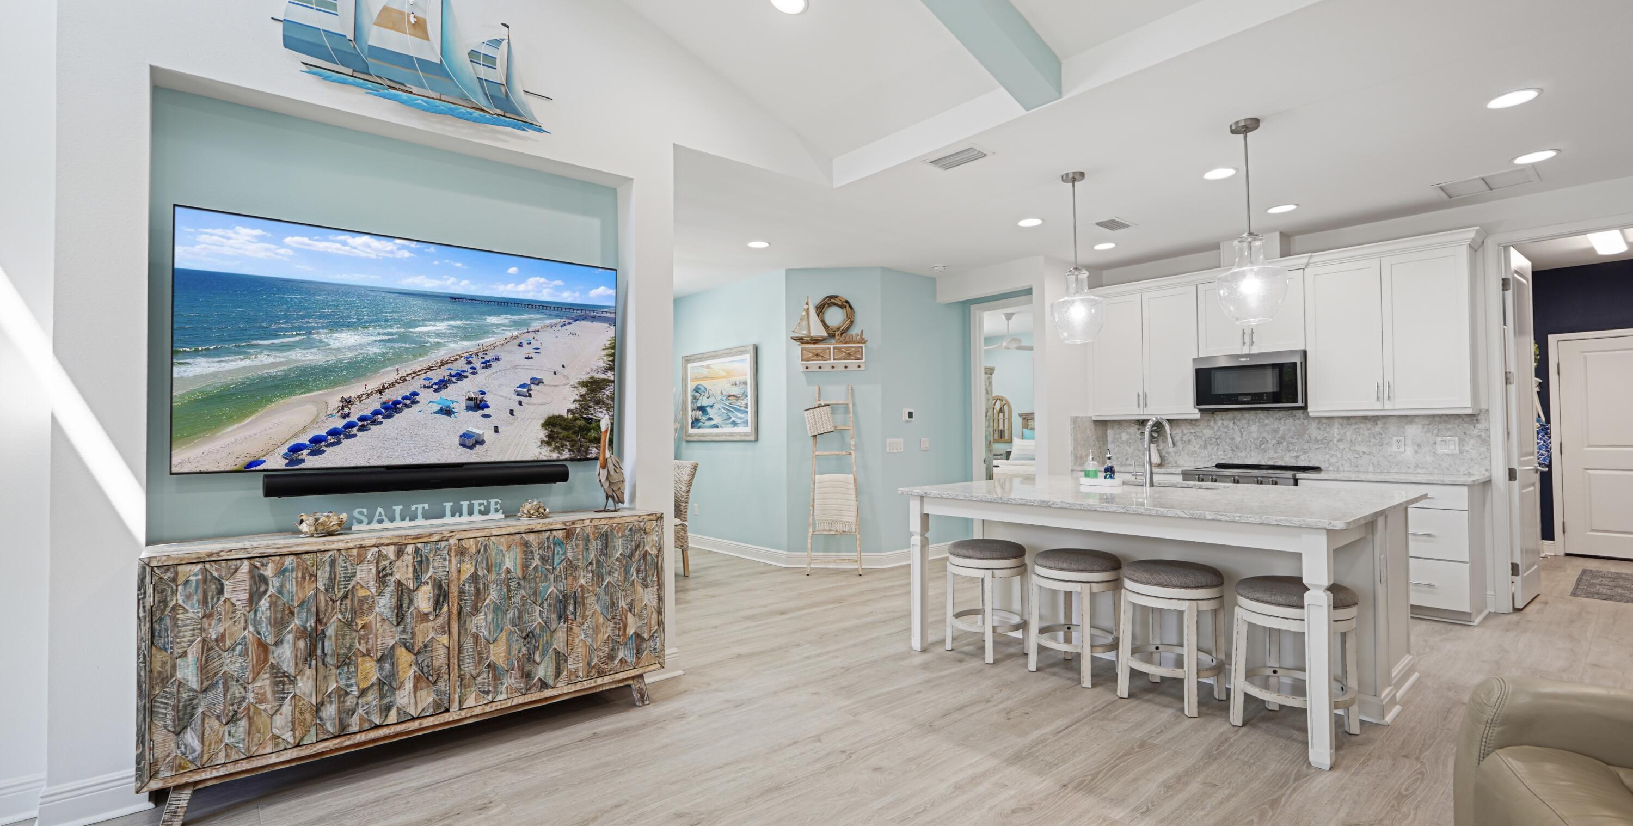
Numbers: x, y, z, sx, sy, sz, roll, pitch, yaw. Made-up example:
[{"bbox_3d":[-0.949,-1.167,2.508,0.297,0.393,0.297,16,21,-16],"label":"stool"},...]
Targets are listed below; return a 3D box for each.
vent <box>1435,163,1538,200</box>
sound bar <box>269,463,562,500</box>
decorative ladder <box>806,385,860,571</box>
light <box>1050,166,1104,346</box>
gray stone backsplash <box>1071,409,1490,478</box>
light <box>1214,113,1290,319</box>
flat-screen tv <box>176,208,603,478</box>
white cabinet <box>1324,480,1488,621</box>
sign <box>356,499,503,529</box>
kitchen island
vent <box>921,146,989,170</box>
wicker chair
[{"bbox_3d":[4.164,-1.416,4.229,0.450,0.025,0.440,1,-2,-42],"label":"vent"},{"bbox_3d":[-1.687,0.291,2.990,1.142,0.087,0.115,1,-2,-38],"label":"sound bar"},{"bbox_3d":[0.153,0.562,5.953,0.460,1.640,0.350,0,-1,3],"label":"decorative ladder"},{"bbox_3d":[1.533,-0.913,4.029,0.300,0.980,0.300,1,-2,-42],"label":"light"},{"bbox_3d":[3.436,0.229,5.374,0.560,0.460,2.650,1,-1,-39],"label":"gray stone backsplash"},{"bbox_3d":[2.125,-0.935,3.347,0.300,0.980,0.300,1,-2,-42],"label":"light"},{"bbox_3d":[-1.679,-0.253,2.975,1.660,0.962,0.050,1,-1,-39],"label":"flat-screen tv"},{"bbox_3d":[3.967,0.901,4.708,0.630,0.900,0.880,1,-2,-42],"label":"white cabinet"},{"bbox_3d":[-1.590,0.417,2.820,0.555,0.083,0.040,1,-1,-39],"label":"sign"},{"bbox_3d":[1.808,0.887,3.752,1.600,0.912,2.120,1,-2,-42],"label":"kitchen island"},{"bbox_3d":[0.785,-1.403,3.776,0.190,0.020,0.330,1,-2,-42],"label":"vent"},{"bbox_3d":[-1.379,0.897,5.818,0.600,0.980,0.480,1,-1,-39],"label":"wicker chair"}]

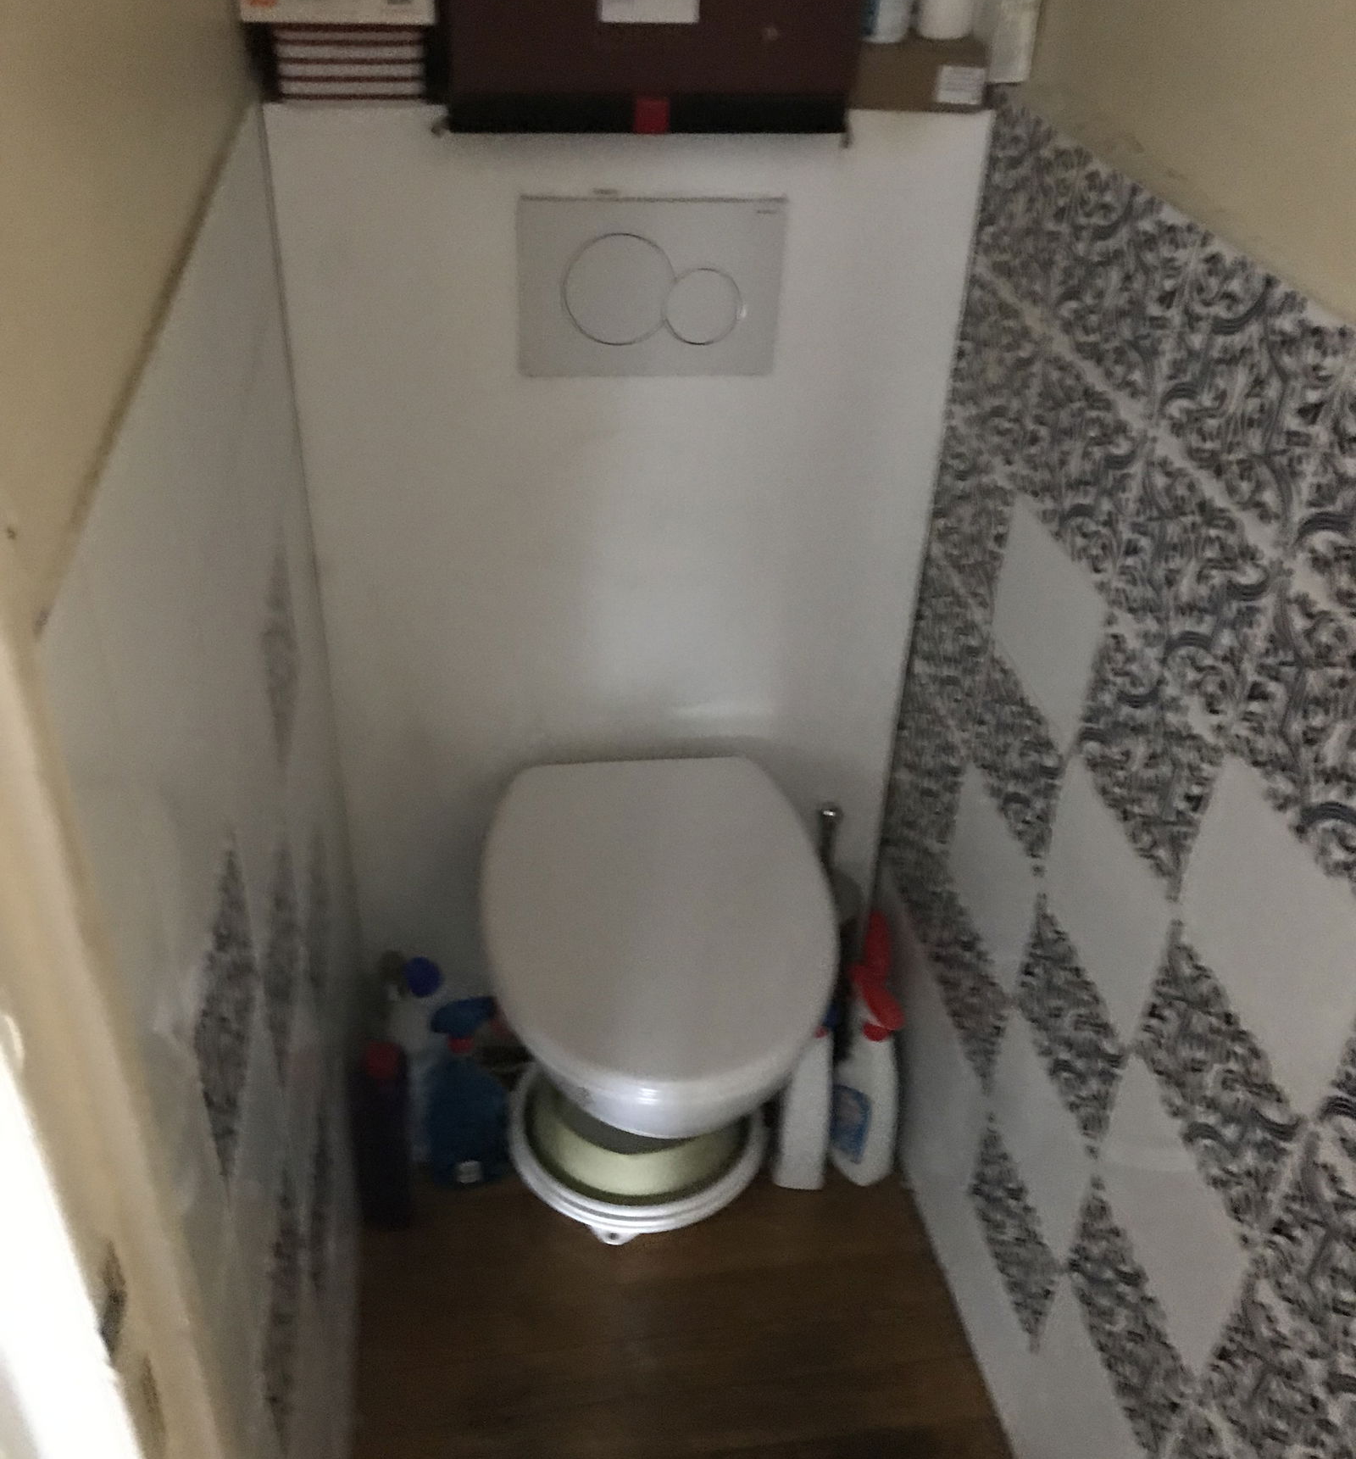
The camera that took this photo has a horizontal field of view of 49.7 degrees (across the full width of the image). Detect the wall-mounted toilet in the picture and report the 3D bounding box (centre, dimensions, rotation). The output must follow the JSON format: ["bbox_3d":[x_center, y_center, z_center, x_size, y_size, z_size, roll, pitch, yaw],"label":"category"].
[{"bbox_3d":[-0.030,0.349,1.602,0.355,0.455,0.510,-3,35,-8],"label":"wall-mounted toilet"}]

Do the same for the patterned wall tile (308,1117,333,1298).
[{"bbox_3d":[-0.316,0.411,1.287,0.010,0.142,0.195,-3,34,-9],"label":"patterned wall tile"}]

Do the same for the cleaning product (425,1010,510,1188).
[{"bbox_3d":[-0.247,0.418,1.709,0.100,0.270,0.065,-8,35,-15],"label":"cleaning product"}]

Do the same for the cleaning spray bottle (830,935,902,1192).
[{"bbox_3d":[0.224,0.416,1.763,0.058,0.268,0.105,-20,41,-29],"label":"cleaning spray bottle"}]

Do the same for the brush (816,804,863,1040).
[{"bbox_3d":[0.168,0.273,1.794,0.098,0.445,0.098,-3,34,-9],"label":"brush"}]

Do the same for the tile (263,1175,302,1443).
[{"bbox_3d":[-0.302,0.436,1.110,0.010,0.141,0.188,-3,35,-8],"label":"tile"}]

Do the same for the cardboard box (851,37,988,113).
[{"bbox_3d":[0.198,-0.630,1.378,0.138,0.057,0.160,-3,34,-9],"label":"cardboard box"}]

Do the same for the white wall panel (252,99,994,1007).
[{"bbox_3d":[-0.054,-0.075,1.614,0.642,1.150,0.030,-3,34,-9],"label":"white wall panel"}]

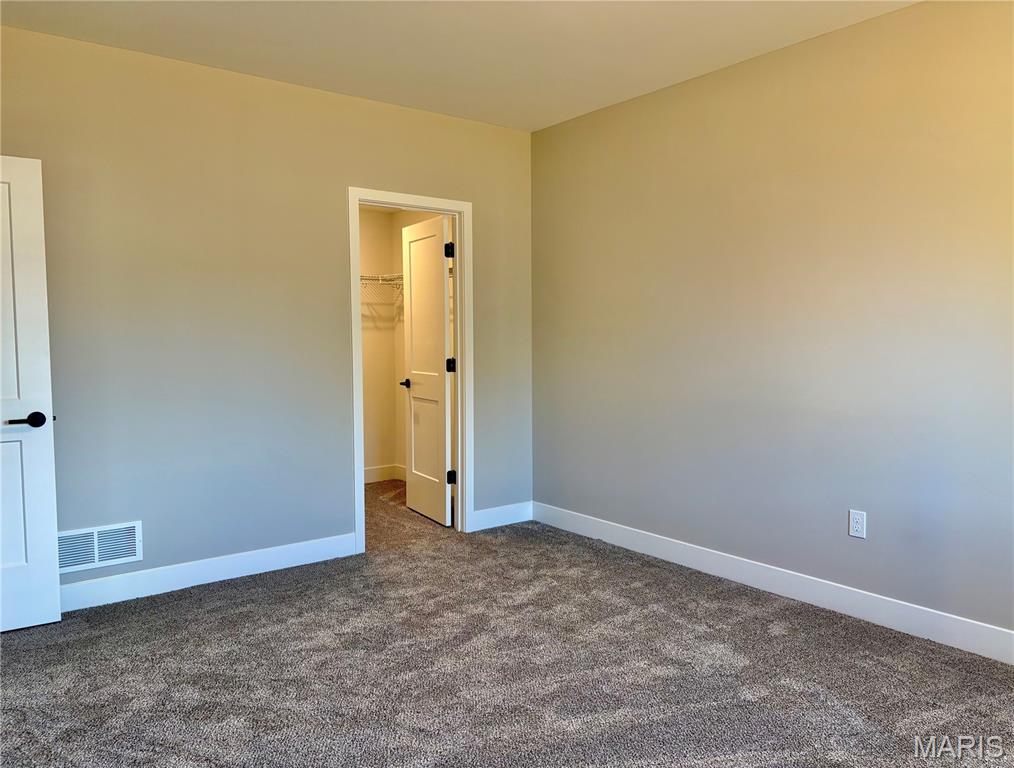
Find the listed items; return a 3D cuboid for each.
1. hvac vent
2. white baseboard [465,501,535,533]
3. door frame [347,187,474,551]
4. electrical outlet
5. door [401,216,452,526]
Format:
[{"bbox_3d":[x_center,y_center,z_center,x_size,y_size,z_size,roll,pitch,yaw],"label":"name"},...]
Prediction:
[{"bbox_3d":[-1.961,0.780,3.653,0.405,0.197,0.014,-3,5,-37],"label":"hvac vent"},{"bbox_3d":[-0.016,0.889,5.152,0.503,0.133,0.016,-3,5,-37],"label":"white baseboard"},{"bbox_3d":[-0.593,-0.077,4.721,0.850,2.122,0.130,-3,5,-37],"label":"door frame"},{"bbox_3d":[1.584,0.633,3.449,0.009,0.118,0.074,-3,5,-37],"label":"electrical outlet"},{"bbox_3d":[-0.559,-0.090,5.279,0.038,2.032,0.697,-2,4,-29],"label":"door"}]

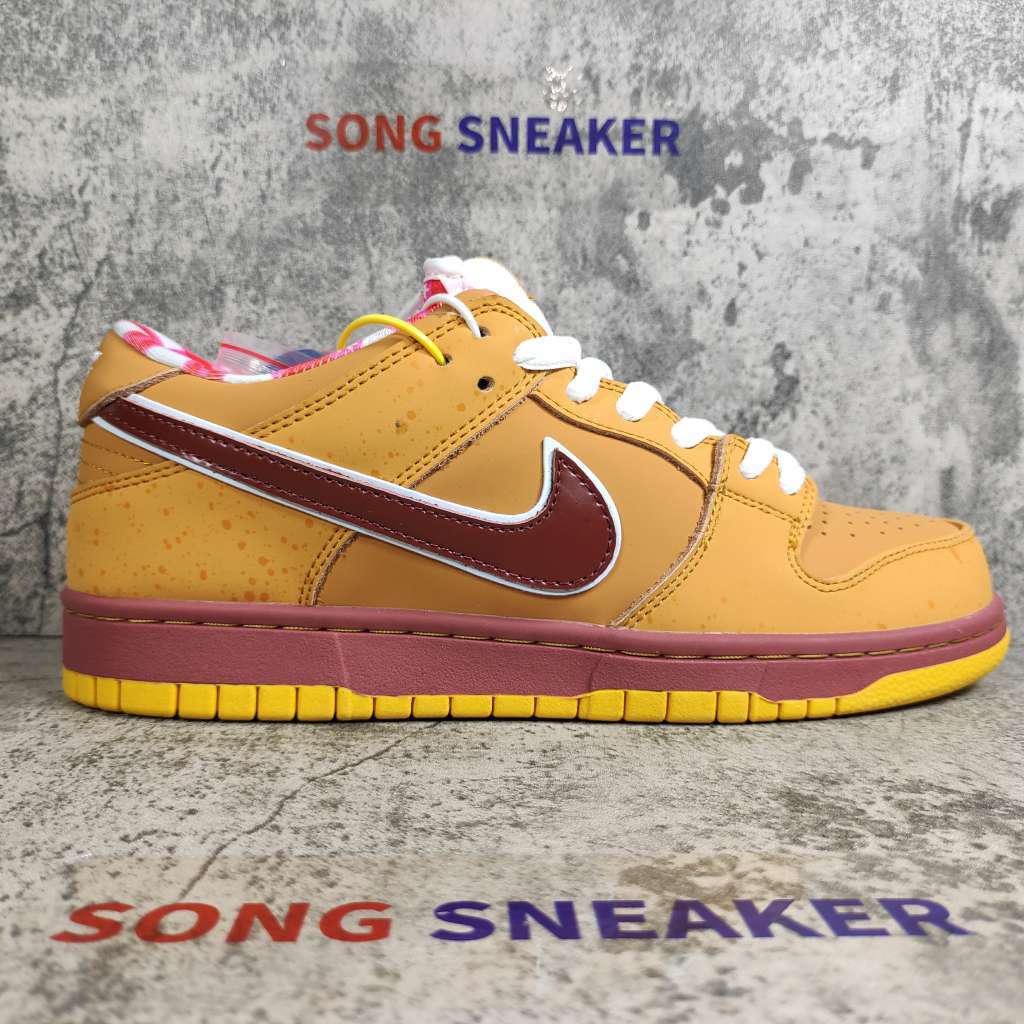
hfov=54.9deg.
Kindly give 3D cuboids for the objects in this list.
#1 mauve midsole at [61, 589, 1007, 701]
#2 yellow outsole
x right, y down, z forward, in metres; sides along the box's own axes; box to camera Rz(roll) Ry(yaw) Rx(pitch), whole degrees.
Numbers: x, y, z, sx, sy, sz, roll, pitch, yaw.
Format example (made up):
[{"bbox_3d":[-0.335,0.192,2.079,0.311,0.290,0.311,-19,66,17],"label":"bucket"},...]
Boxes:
[{"bbox_3d":[0.010,0.034,0.319,0.291,0.027,0.105,0,4,-2],"label":"mauve midsole"},{"bbox_3d":[0.010,0.044,0.320,0.293,0.018,0.107,0,4,-2],"label":"yellow outsole"}]

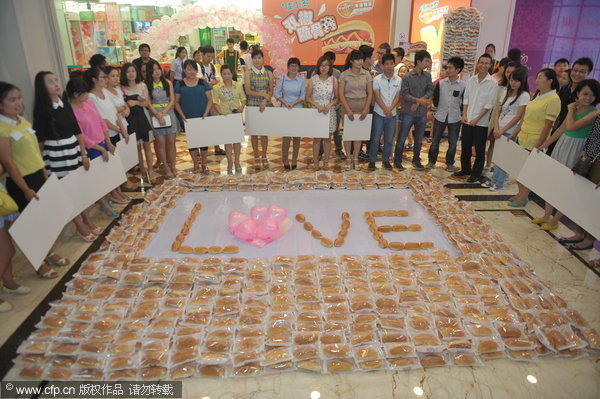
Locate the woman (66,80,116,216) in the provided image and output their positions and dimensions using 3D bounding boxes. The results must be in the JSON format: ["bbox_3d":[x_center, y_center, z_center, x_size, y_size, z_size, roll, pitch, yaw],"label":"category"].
[{"bbox_3d":[-2.254,-0.566,4.434,0.400,1.560,0.480,13,26,27],"label":"woman"}]

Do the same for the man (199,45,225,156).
[{"bbox_3d":[-1.484,-1.599,6.603,0.500,1.760,0.380,-9,25,-21],"label":"man"}]

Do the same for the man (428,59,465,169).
[{"bbox_3d":[2.146,-1.225,5.871,0.480,1.670,0.360,9,25,20],"label":"man"}]

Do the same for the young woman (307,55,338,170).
[{"bbox_3d":[0.336,-1.249,5.937,0.460,1.650,0.340,1,23,2],"label":"young woman"}]

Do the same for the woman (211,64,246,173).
[{"bbox_3d":[-1.122,-1.145,5.836,0.520,1.570,0.320,-4,23,-7],"label":"woman"}]

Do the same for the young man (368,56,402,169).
[{"bbox_3d":[1.294,-1.306,6.056,0.450,1.710,0.310,2,23,4],"label":"young man"}]

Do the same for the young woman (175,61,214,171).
[{"bbox_3d":[-1.544,-1.157,5.759,0.520,1.610,0.340,-4,23,-10],"label":"young woman"}]

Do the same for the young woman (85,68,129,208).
[{"bbox_3d":[-2.341,-0.761,4.874,0.360,1.639,0.470,12,26,27],"label":"young woman"}]

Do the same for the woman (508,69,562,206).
[{"bbox_3d":[2.766,-0.717,4.751,0.400,1.620,0.500,-7,24,-16],"label":"woman"}]

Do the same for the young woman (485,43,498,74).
[{"bbox_3d":[3.337,-1.953,7.344,0.450,1.670,0.300,9,25,20],"label":"young woman"}]

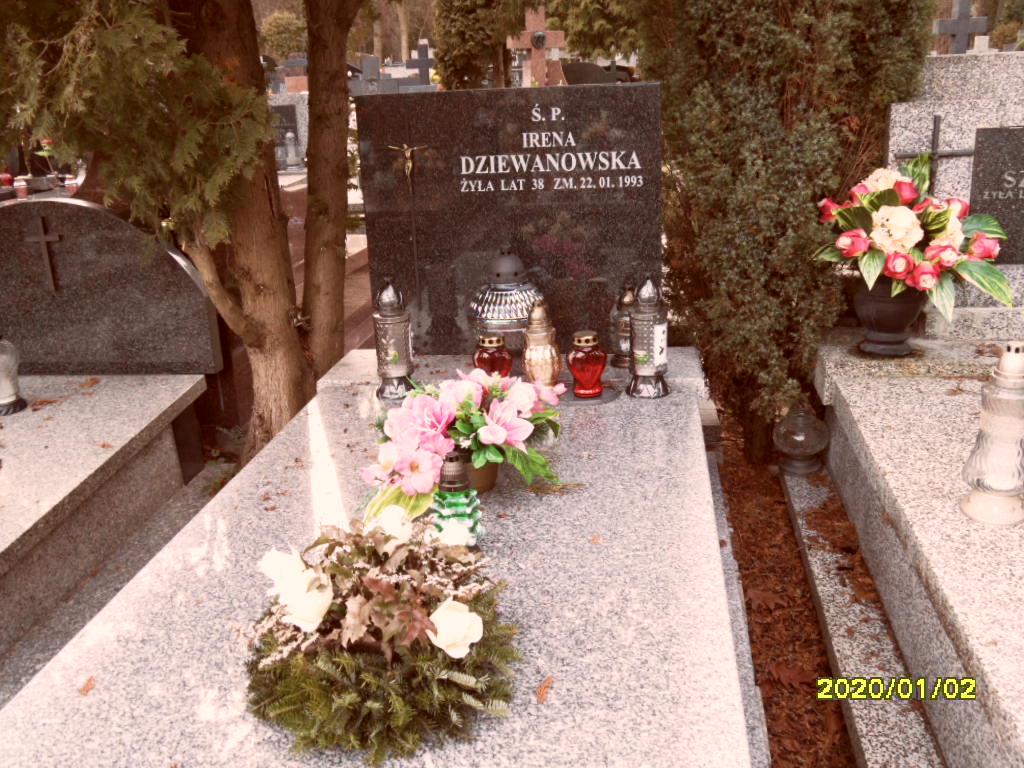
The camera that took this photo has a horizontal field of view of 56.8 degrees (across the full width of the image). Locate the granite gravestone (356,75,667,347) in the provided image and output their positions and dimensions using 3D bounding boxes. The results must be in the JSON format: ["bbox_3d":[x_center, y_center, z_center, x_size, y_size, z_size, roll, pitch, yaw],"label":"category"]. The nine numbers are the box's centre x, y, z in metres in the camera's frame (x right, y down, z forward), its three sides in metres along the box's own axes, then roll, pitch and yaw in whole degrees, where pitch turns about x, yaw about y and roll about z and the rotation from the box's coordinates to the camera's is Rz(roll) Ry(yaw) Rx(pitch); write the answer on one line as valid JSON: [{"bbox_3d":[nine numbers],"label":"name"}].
[{"bbox_3d":[0.002,-0.445,2.659,0.827,0.728,0.070,0,16,8],"label":"granite gravestone"}]

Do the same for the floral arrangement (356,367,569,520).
[{"bbox_3d":[-0.096,0.095,1.758,0.375,0.240,0.310,0,19,9],"label":"floral arrangement"}]

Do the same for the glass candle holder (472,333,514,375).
[{"bbox_3d":[-0.048,-0.041,2.292,0.093,0.143,0.093,0,19,9],"label":"glass candle holder"}]

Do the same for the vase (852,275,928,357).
[{"bbox_3d":[0.962,-0.175,2.400,0.183,0.175,0.183,0,19,9],"label":"vase"}]

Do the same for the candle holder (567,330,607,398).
[{"bbox_3d":[0.177,-0.046,2.268,0.095,0.146,0.095,0,19,9],"label":"candle holder"}]

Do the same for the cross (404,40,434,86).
[{"bbox_3d":[-1.081,-3.888,11.500,0.420,0.550,0.110,0,19,9],"label":"cross"}]

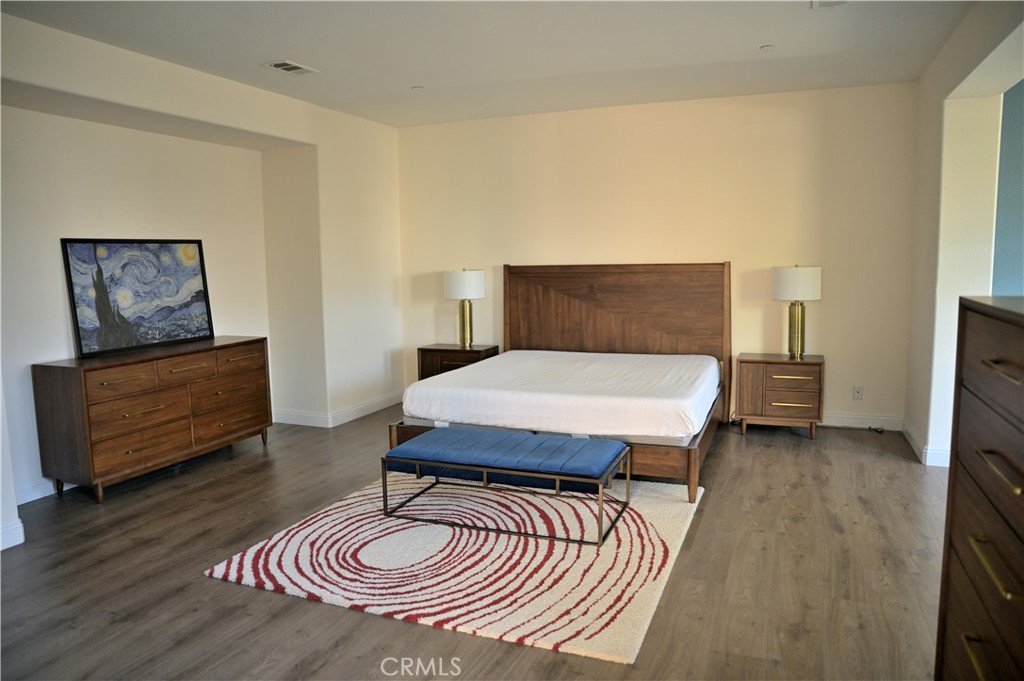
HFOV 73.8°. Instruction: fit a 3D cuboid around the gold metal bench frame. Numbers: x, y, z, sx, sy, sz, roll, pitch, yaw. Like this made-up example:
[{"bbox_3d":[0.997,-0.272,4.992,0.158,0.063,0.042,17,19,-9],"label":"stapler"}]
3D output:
[{"bbox_3d":[-0.021,0.812,3.925,1.268,0.339,0.644,2,7,22],"label":"gold metal bench frame"}]

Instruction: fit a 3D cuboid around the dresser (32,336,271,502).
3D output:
[{"bbox_3d":[-2.448,0.494,4.869,0.451,0.861,1.524,2,8,23],"label":"dresser"}]

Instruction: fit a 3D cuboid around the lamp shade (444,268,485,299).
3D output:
[{"bbox_3d":[-0.431,-0.506,6.274,0.355,0.258,0.355,-1,7,0],"label":"lamp shade"}]

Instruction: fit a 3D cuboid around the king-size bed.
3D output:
[{"bbox_3d":[0.509,0.126,5.240,2.072,1.391,2.130,2,7,22],"label":"king-size bed"}]

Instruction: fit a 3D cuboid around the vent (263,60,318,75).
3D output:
[{"bbox_3d":[-1.484,-1.811,4.572,0.220,0.020,0.340,2,7,22],"label":"vent"}]

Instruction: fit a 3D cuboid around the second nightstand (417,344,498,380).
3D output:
[{"bbox_3d":[-0.504,0.375,6.539,0.655,0.620,0.380,2,7,22],"label":"second nightstand"}]

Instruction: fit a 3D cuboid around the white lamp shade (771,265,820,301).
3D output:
[{"bbox_3d":[2.242,-0.448,5.362,0.355,0.258,0.355,2,7,22],"label":"white lamp shade"}]

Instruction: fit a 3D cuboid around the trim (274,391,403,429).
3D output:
[{"bbox_3d":[-1.631,0.625,6.713,0.656,0.125,1.338,2,7,22],"label":"trim"}]

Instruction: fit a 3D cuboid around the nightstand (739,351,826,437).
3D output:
[{"bbox_3d":[2.179,0.447,5.554,0.640,0.615,0.380,2,7,22],"label":"nightstand"}]

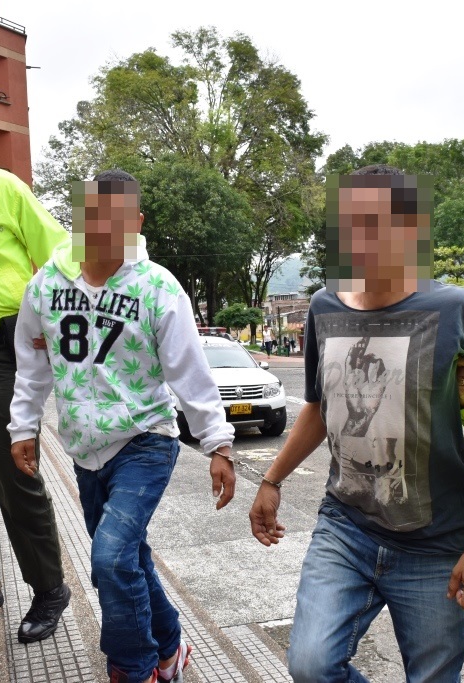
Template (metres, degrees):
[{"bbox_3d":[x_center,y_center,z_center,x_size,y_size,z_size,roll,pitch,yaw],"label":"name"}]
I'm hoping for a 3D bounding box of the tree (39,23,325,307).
[{"bbox_3d":[-3.024,-9.103,46.000,16.500,18.800,15.000,-3,0,0],"label":"tree"}]

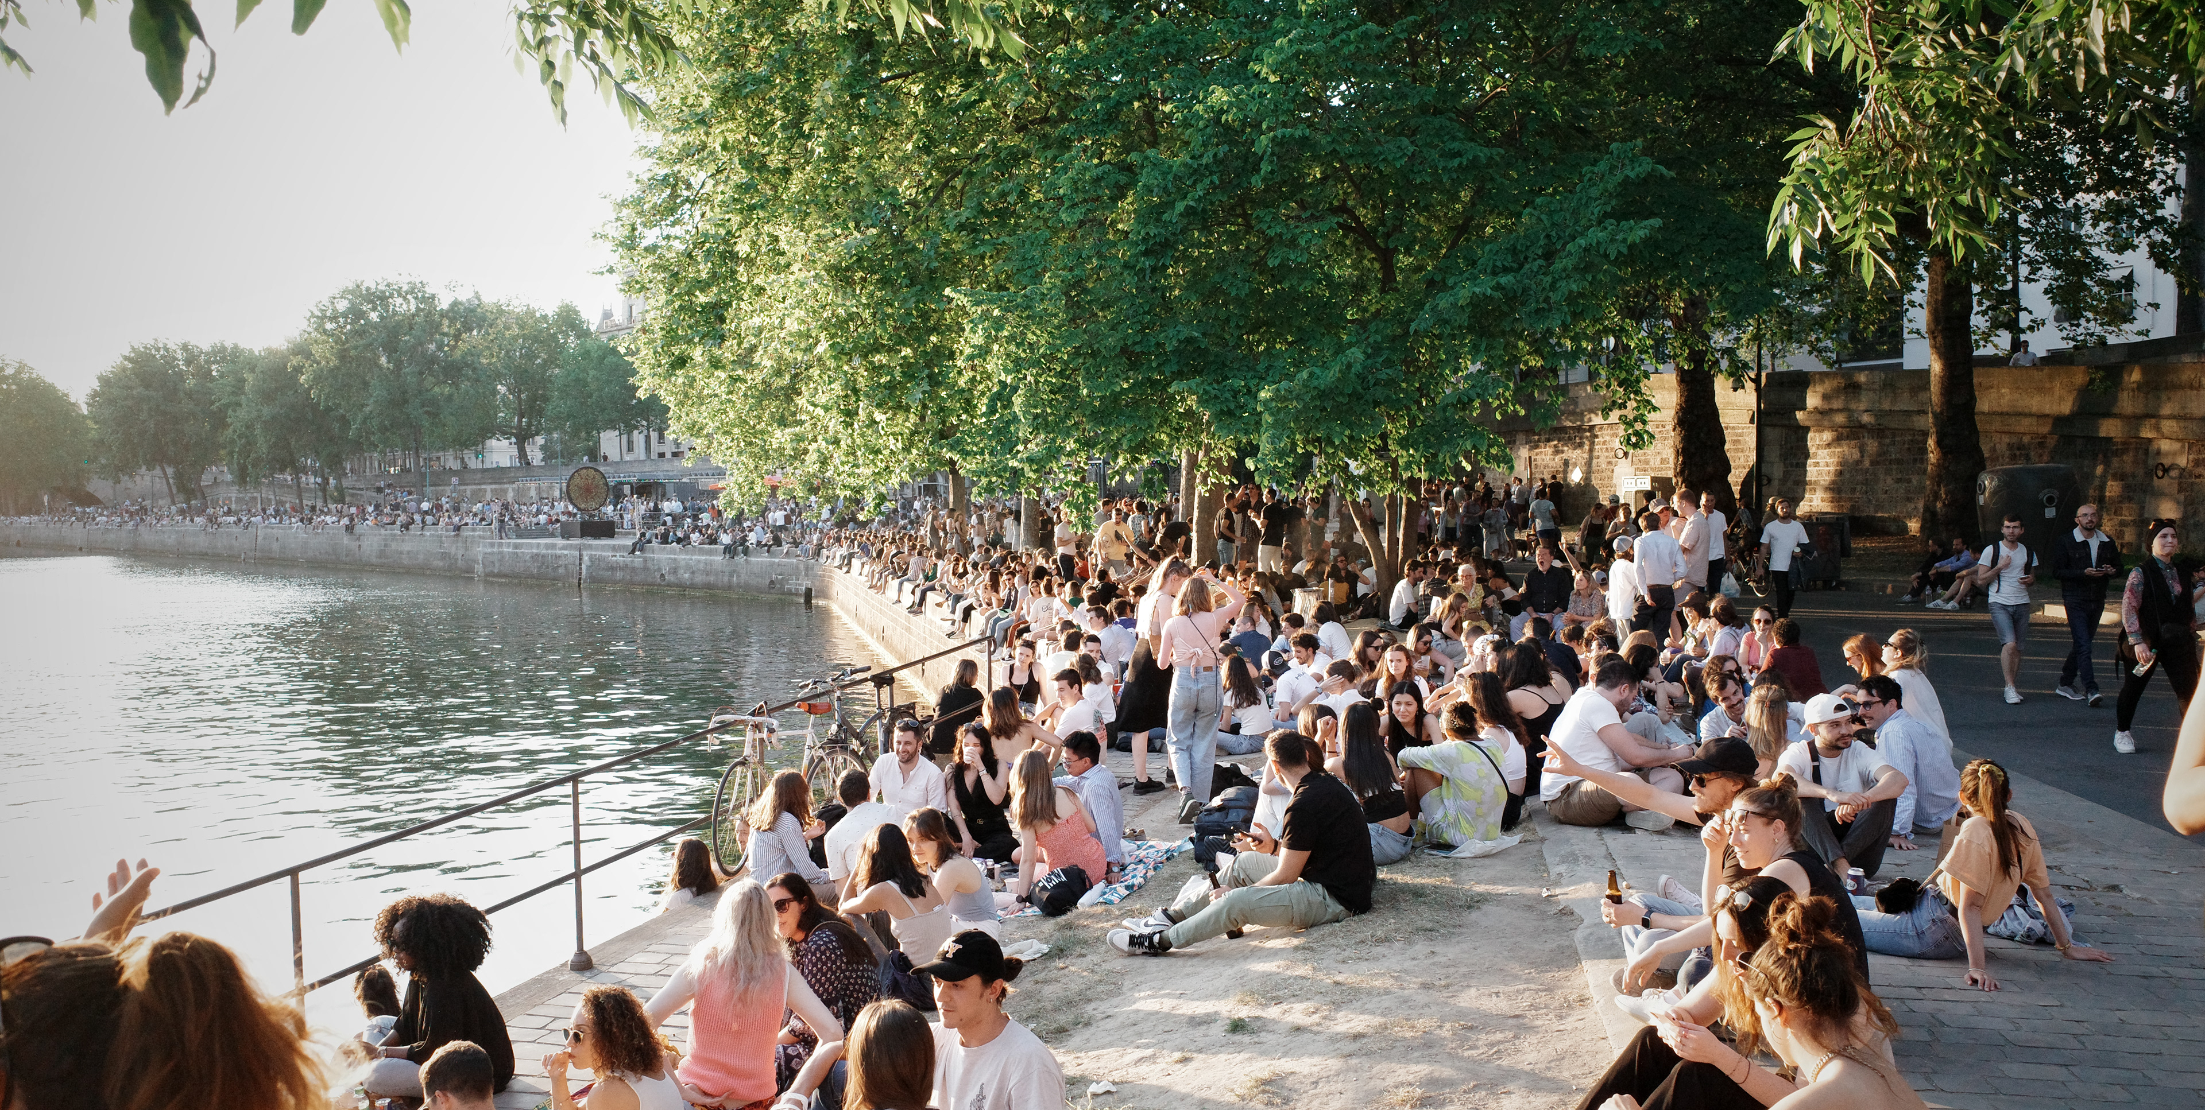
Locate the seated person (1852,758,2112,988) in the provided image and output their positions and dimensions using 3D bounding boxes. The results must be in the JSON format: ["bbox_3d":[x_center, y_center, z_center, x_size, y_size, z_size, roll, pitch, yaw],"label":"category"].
[{"bbox_3d":[3.400,1.248,6.900,0.720,0.830,1.120,-3,4,-44],"label":"seated person"}]

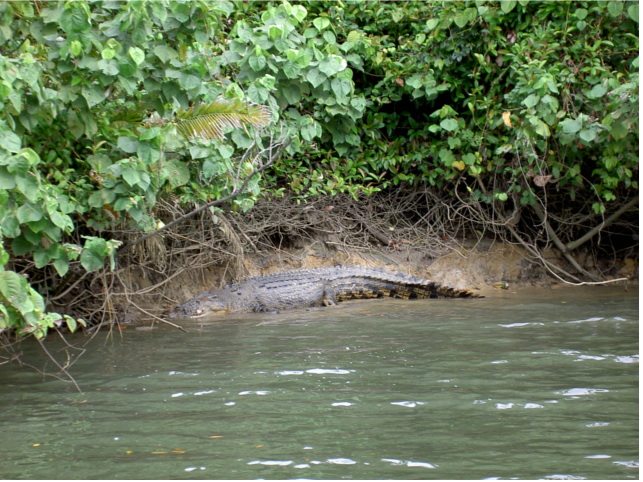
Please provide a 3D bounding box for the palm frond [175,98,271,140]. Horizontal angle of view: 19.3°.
[{"bbox_3d":[-0.903,-1.097,17.100,0.880,0.380,0.400,0,5,0],"label":"palm frond"}]

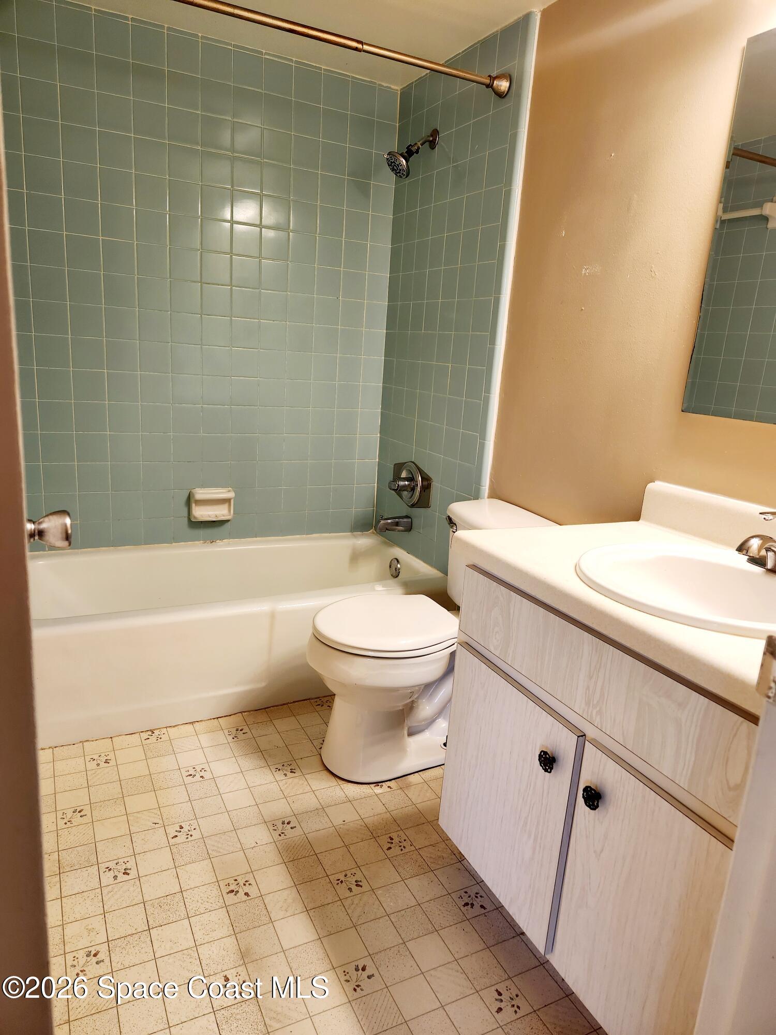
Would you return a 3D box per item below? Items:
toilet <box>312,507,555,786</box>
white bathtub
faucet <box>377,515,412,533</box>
[{"bbox_3d":[0.104,0.343,1.946,0.715,0.690,0.450,-3,16,-27],"label":"toilet"},{"bbox_3d":[-0.588,0.352,2.432,1.524,0.340,0.745,-3,16,-27],"label":"white bathtub"},{"bbox_3d":[0.019,0.027,2.731,0.140,0.066,0.060,-3,16,-27],"label":"faucet"}]

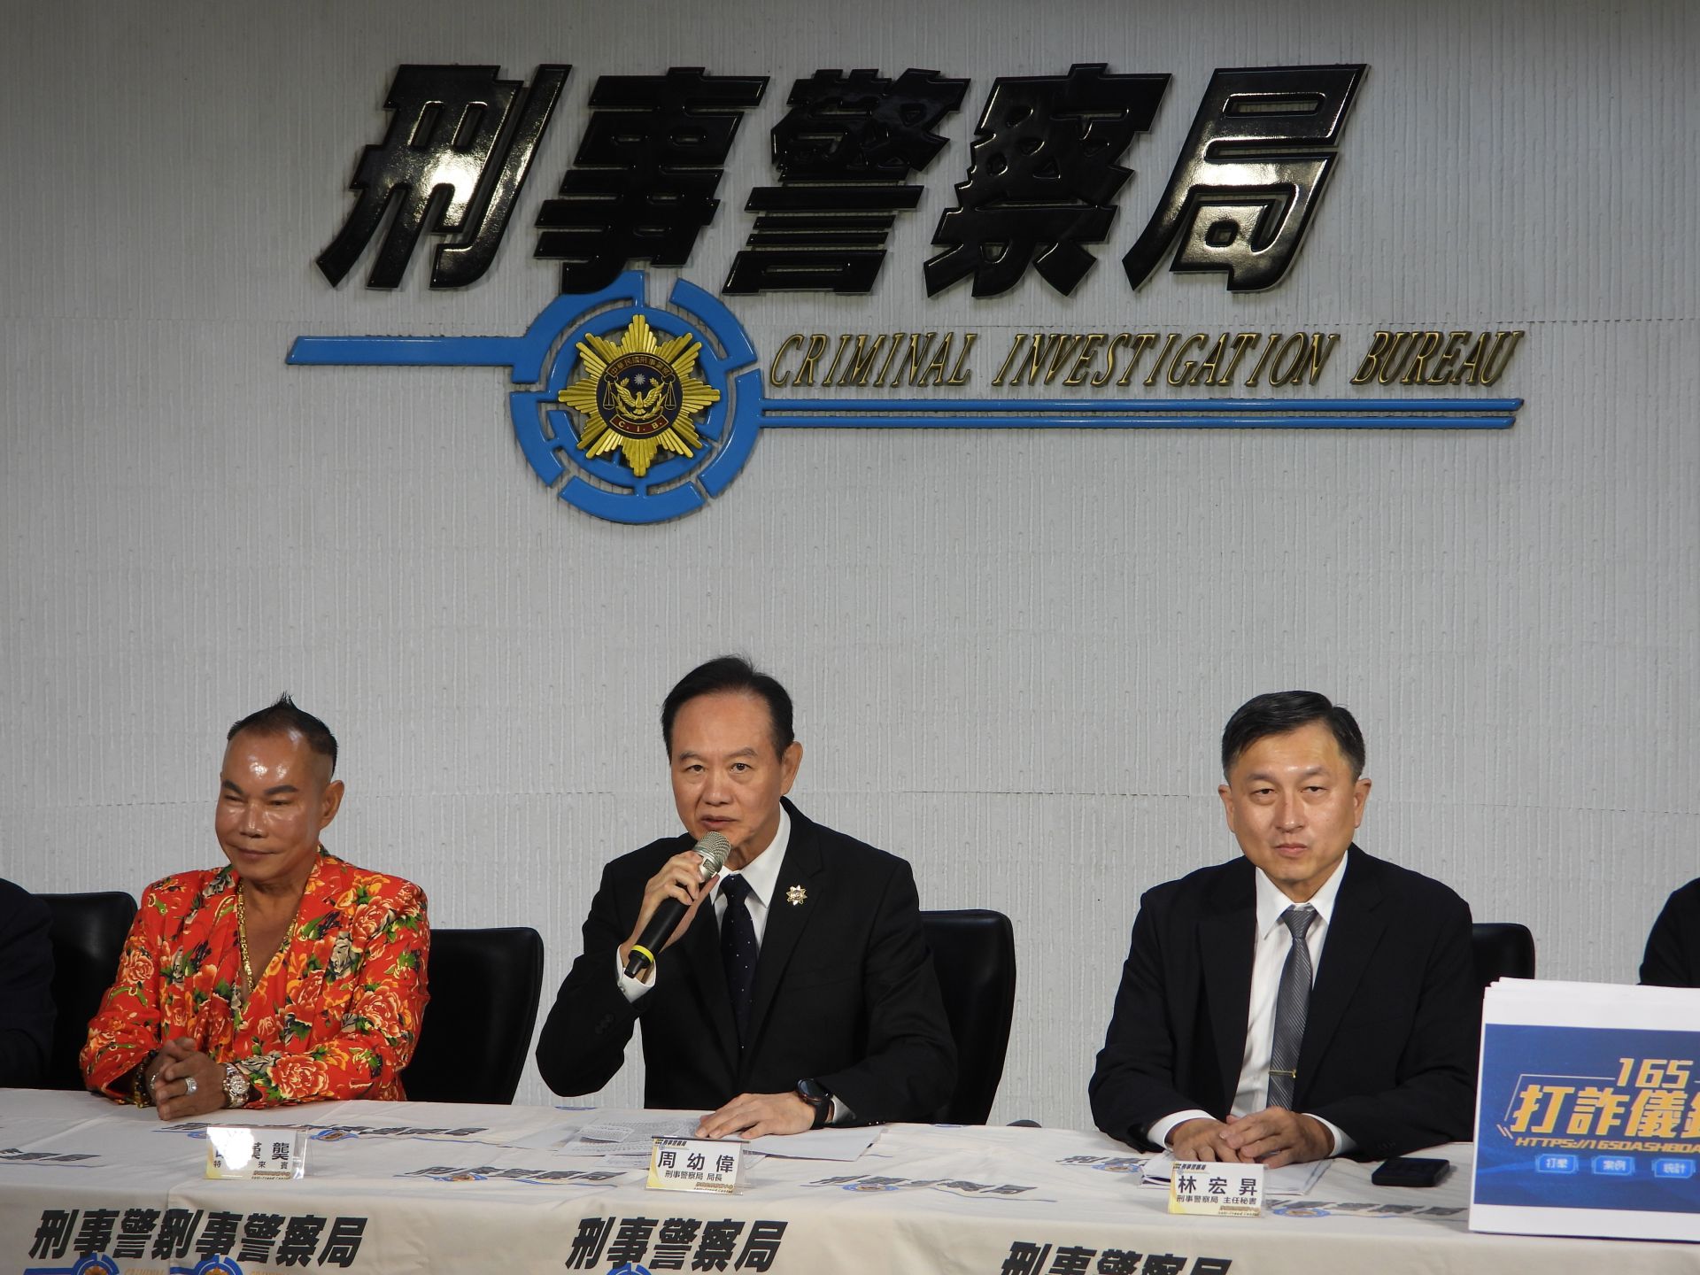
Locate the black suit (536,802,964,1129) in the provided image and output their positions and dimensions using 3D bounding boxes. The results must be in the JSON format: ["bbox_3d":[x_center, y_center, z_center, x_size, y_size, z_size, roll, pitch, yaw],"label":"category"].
[{"bbox_3d":[-0.140,0.577,5.223,0.540,0.680,0.440,1,3,13],"label":"black suit"}]

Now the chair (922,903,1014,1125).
[{"bbox_3d":[-0.040,0.883,5.428,0.620,0.970,0.640,1,3,12],"label":"chair"}]

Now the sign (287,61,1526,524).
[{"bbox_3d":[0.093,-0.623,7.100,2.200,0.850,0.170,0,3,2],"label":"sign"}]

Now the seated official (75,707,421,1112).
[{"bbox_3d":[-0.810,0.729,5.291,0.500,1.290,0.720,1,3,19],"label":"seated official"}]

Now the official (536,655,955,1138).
[{"bbox_3d":[-0.150,0.705,5.159,0.550,1.350,0.720,1,3,13],"label":"official"}]

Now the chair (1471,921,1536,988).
[{"bbox_3d":[0.660,0.892,5.228,0.620,0.980,0.640,1,3,12],"label":"chair"}]

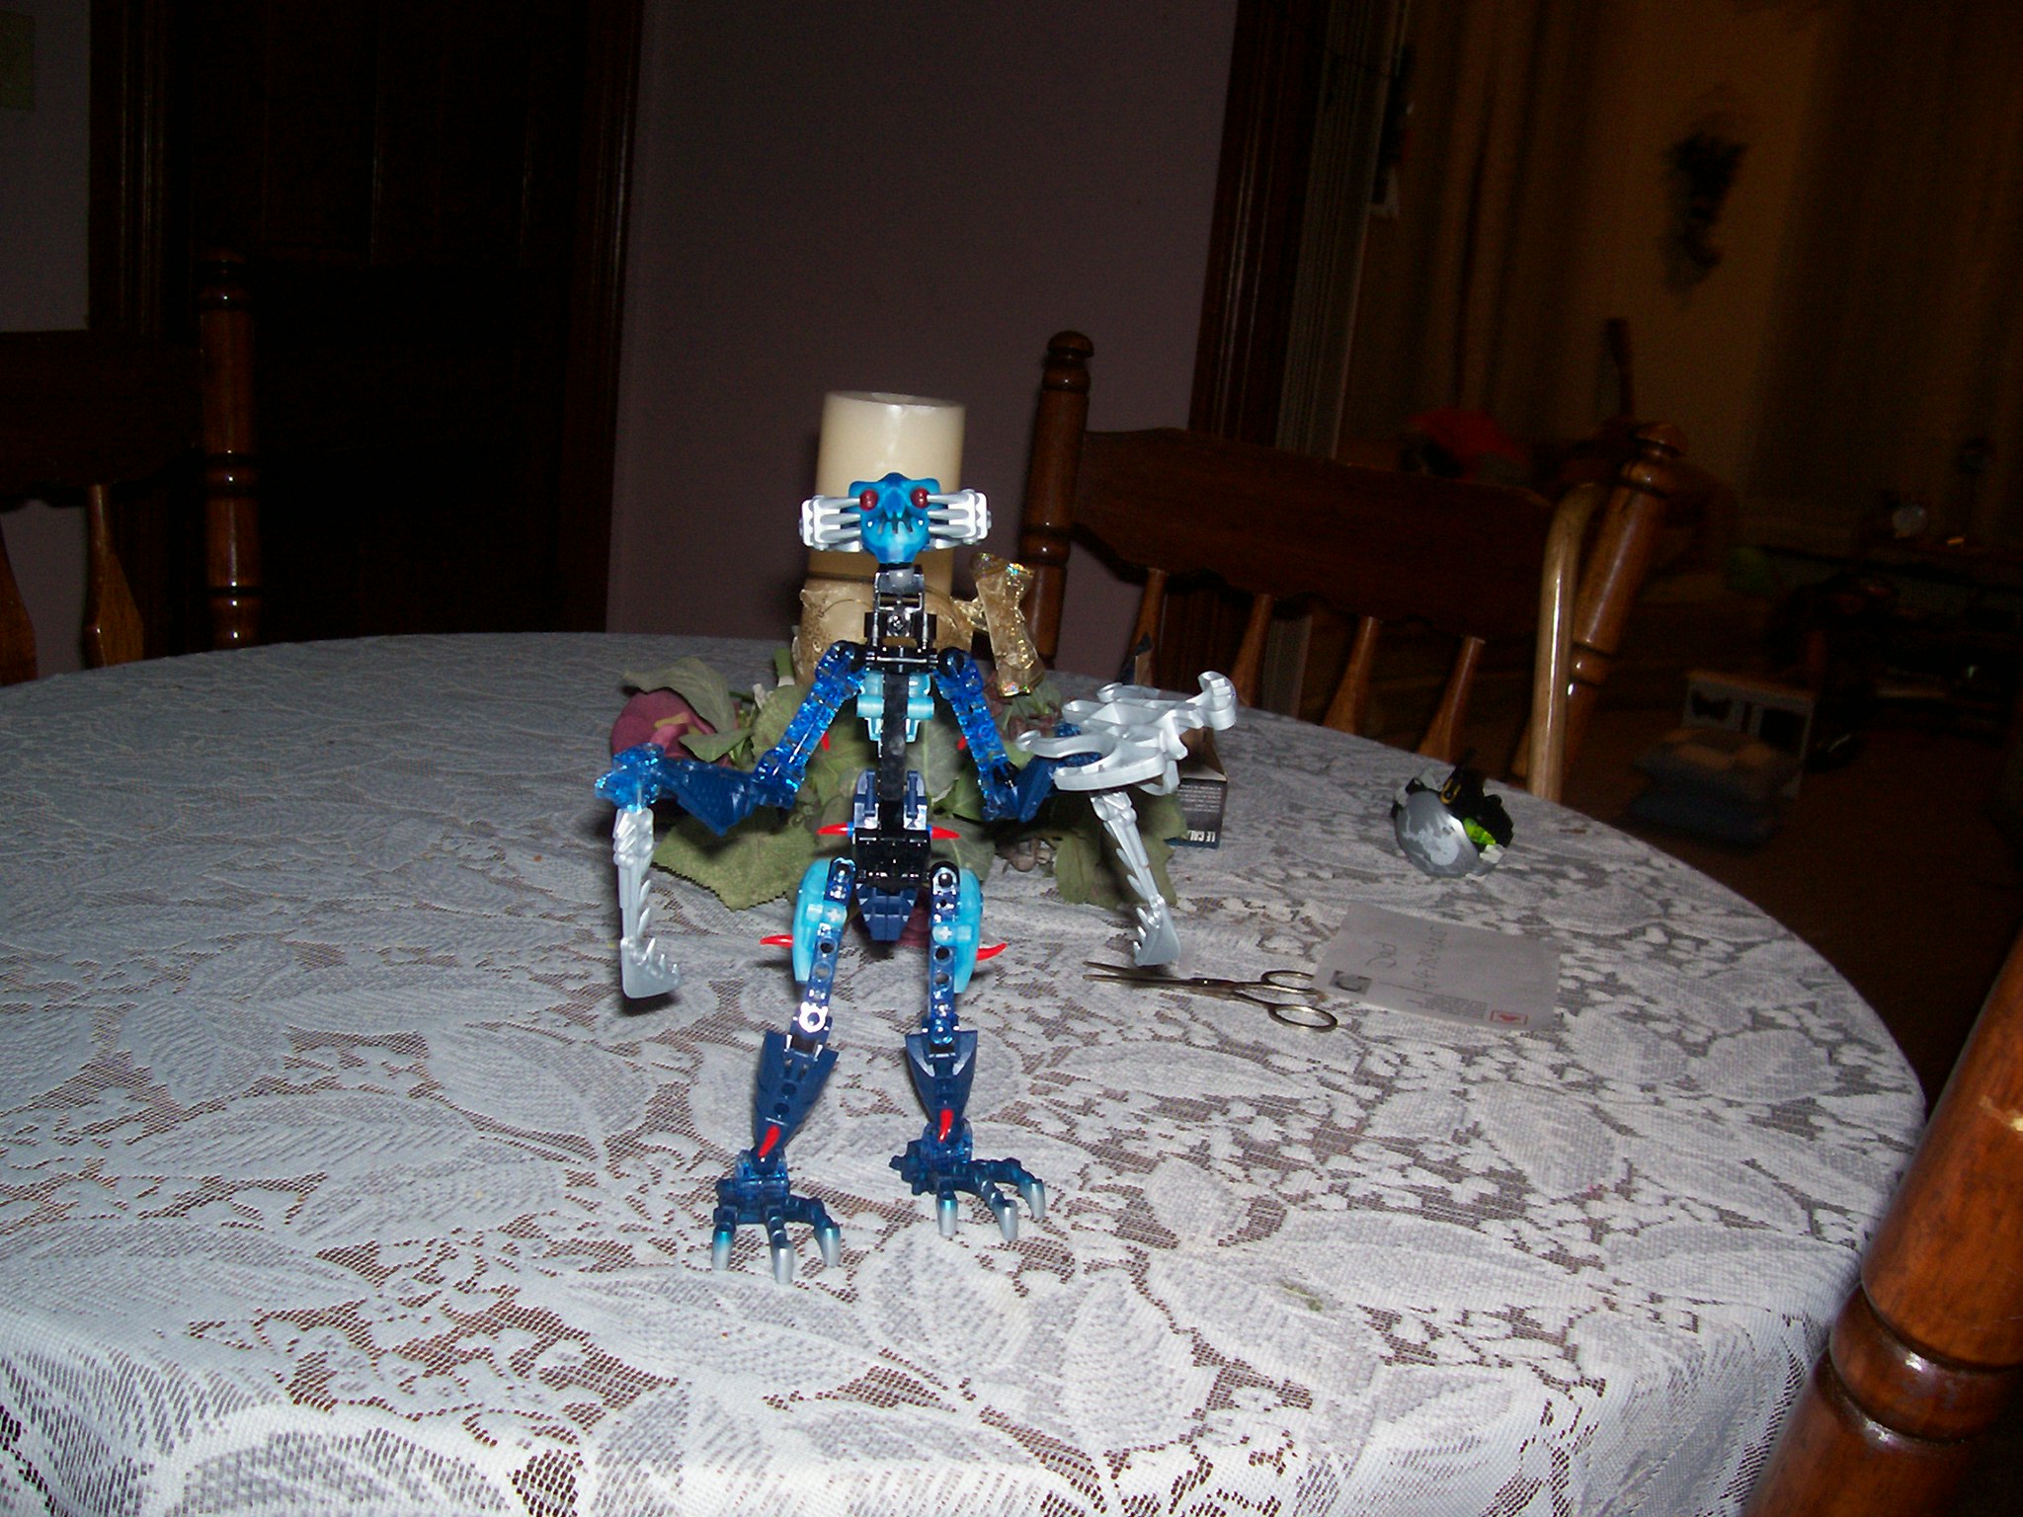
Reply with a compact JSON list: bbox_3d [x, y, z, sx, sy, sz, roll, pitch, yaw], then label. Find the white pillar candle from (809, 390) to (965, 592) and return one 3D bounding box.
[{"bbox_3d":[-0.072,-0.103,1.087,0.076,0.185,0.076,6,14,0],"label":"white pillar candle"}]

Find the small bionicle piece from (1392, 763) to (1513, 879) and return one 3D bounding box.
[{"bbox_3d":[0.251,0.033,1.123,0.058,0.047,0.053,16,17,34],"label":"small bionicle piece"}]

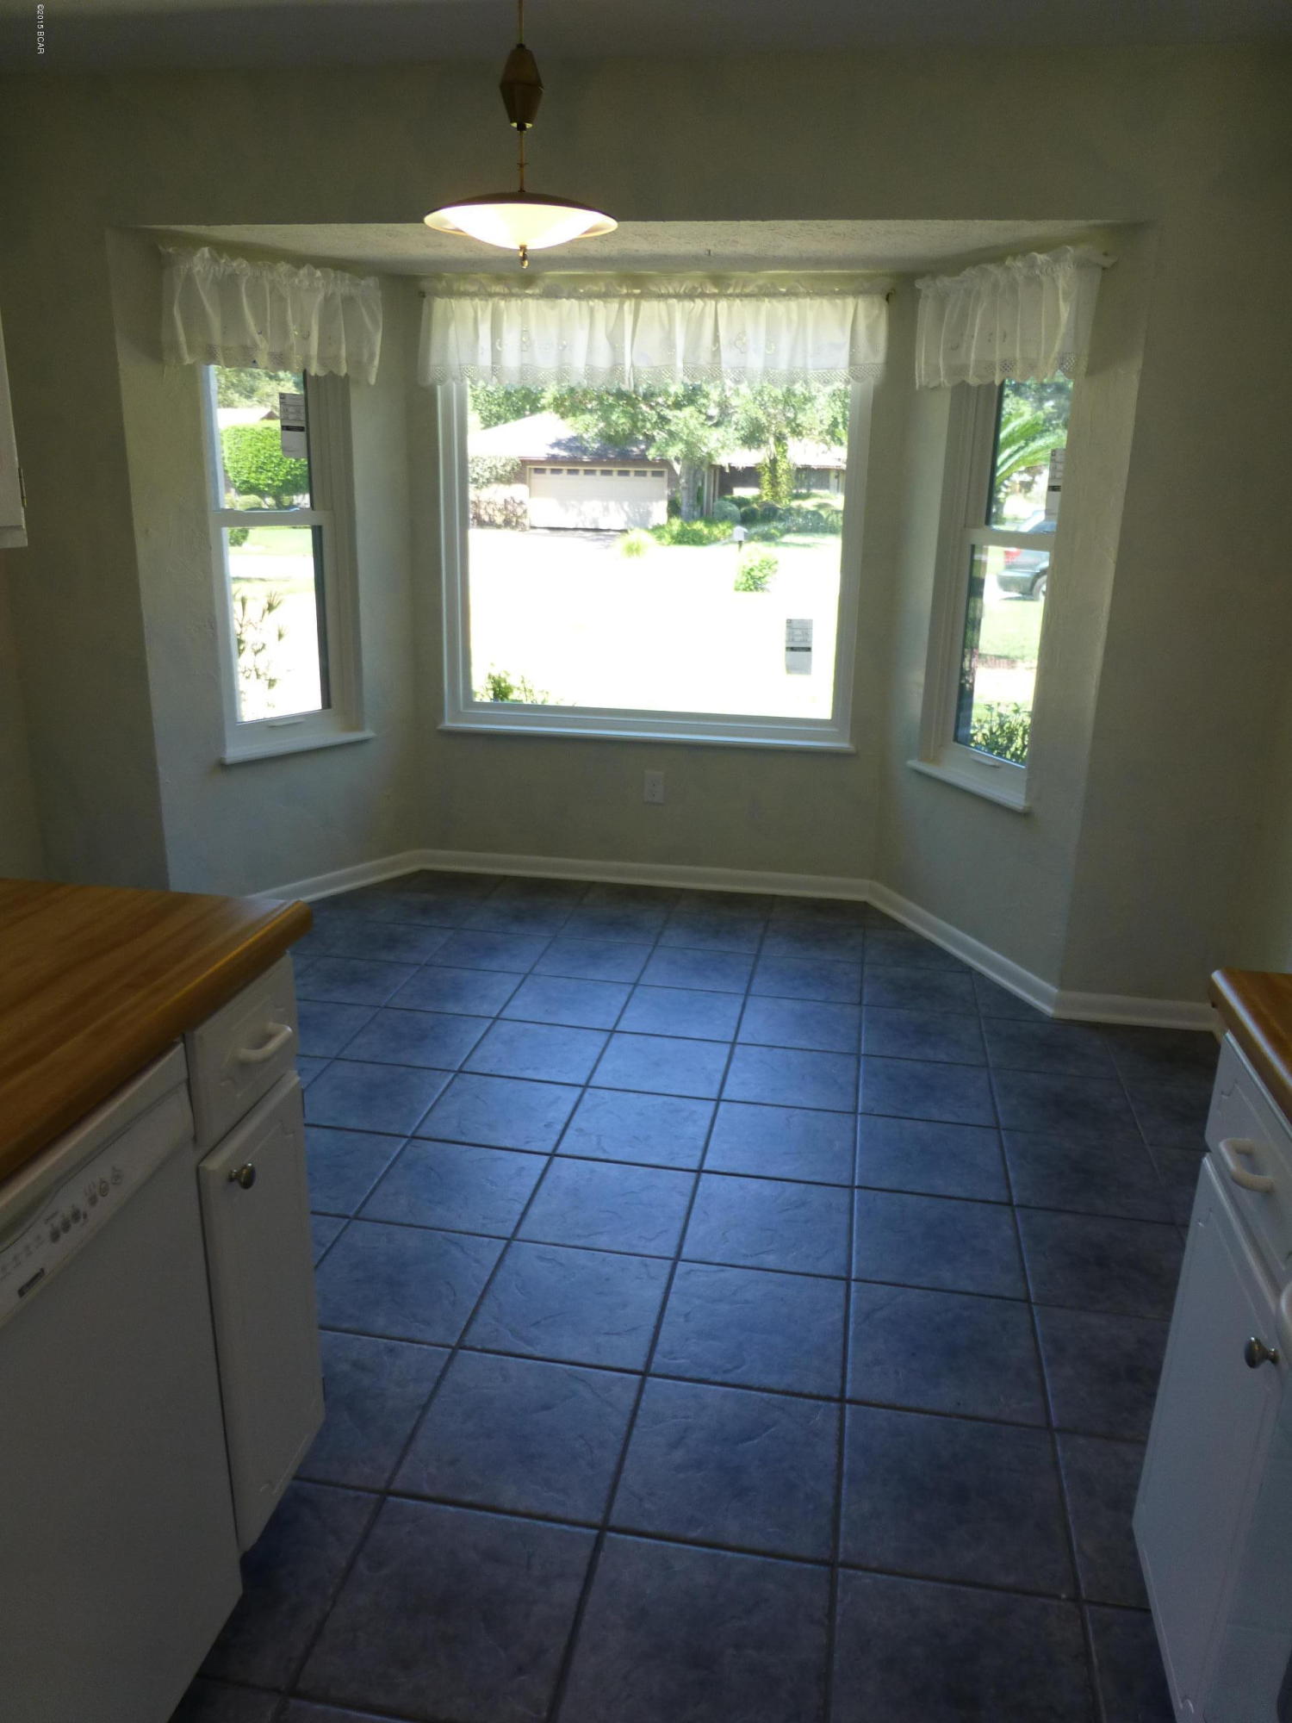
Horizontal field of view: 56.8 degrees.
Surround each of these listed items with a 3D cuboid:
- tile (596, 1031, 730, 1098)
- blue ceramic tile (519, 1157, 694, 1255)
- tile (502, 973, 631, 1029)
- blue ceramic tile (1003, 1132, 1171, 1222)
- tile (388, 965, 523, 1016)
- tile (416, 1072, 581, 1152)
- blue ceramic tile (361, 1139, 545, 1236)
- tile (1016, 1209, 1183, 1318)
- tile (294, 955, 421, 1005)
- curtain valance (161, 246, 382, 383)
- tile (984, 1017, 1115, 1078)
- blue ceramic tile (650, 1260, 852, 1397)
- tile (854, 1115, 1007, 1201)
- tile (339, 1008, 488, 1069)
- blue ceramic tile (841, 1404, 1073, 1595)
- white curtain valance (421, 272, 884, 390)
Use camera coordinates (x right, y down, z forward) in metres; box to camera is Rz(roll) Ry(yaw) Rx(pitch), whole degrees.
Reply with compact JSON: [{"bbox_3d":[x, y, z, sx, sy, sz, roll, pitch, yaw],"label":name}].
[{"bbox_3d":[0.043,0.532,3.108,0.314,0.010,0.314,4,18,10],"label":"tile"},{"bbox_3d":[-0.073,0.726,2.522,0.324,0.010,0.324,4,17,10],"label":"blue ceramic tile"},{"bbox_3d":[-0.226,0.412,3.482,0.314,0.010,0.314,4,18,10],"label":"tile"},{"bbox_3d":[0.972,0.701,2.660,0.327,0.011,0.327,4,17,10],"label":"blue ceramic tile"},{"bbox_3d":[-0.557,0.390,3.548,0.319,0.010,0.319,4,17,10],"label":"tile"},{"bbox_3d":[-0.343,0.604,2.868,0.319,0.010,0.319,4,17,10],"label":"tile"},{"bbox_3d":[-0.401,0.698,2.560,0.319,0.010,0.319,4,17,10],"label":"blue ceramic tile"},{"bbox_3d":[0.905,0.791,2.344,0.319,0.010,0.319,4,17,10],"label":"tile"},{"bbox_3d":[-0.885,0.365,3.602,0.314,0.010,0.314,4,18,10],"label":"tile"},{"bbox_3d":[-1.140,-1.680,3.723,0.085,0.316,0.771,14,21,36],"label":"curtain valance"},{"bbox_3d":[1.086,0.506,3.238,0.314,0.010,0.314,4,18,10],"label":"tile"},{"bbox_3d":[0.195,0.837,2.148,0.319,0.010,0.319,4,17,10],"label":"blue ceramic tile"},{"bbox_3d":[0.645,0.676,2.717,0.327,0.011,0.327,4,17,10],"label":"tile"},{"bbox_3d":[-0.616,0.483,3.235,0.314,0.010,0.314,4,18,10],"label":"tile"},{"bbox_3d":[0.462,0.956,1.800,0.324,0.010,0.324,4,17,10],"label":"blue ceramic tile"},{"bbox_3d":[-0.001,-1.752,3.948,1.576,0.344,0.080,4,17,10],"label":"white curtain valance"}]

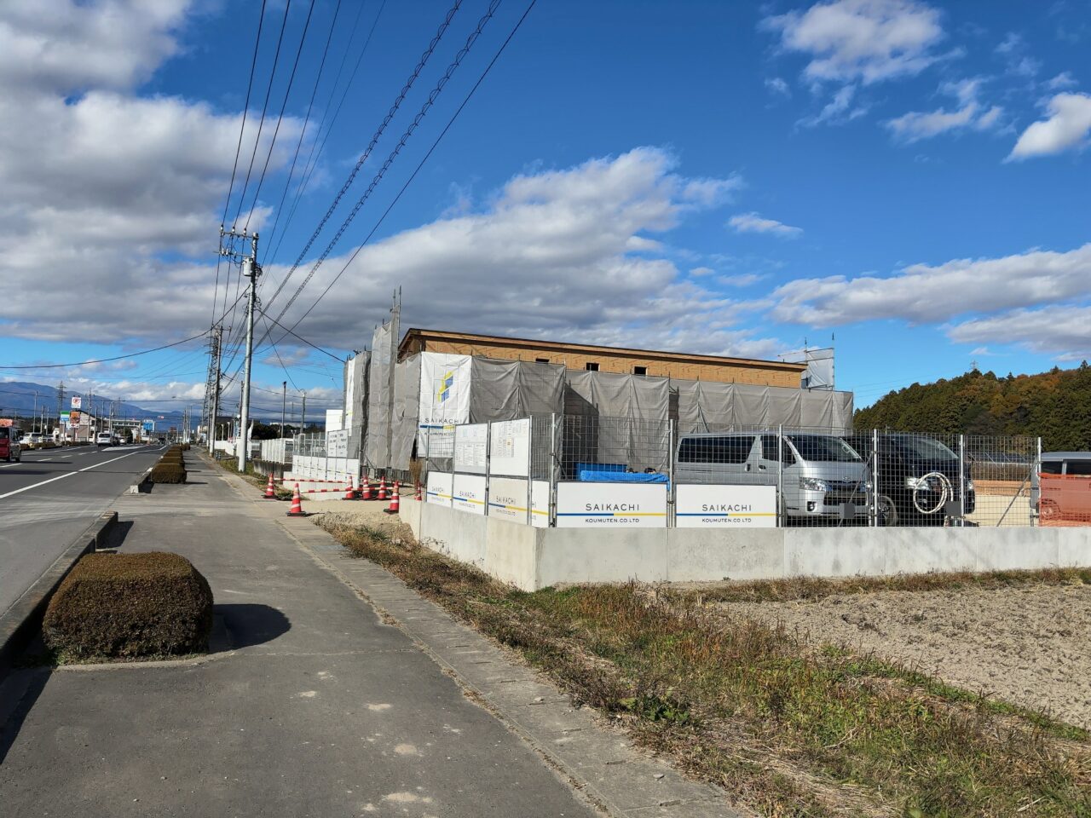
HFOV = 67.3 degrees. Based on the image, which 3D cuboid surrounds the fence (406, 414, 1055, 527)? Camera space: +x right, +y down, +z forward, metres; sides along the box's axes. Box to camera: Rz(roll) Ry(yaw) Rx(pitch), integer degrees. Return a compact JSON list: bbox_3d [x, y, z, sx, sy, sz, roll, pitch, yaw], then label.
[{"bbox_3d":[3.177,1.278,15.676,9.620,1.680,6.250,3,-4,-21],"label":"fence"}]

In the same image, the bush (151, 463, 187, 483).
[{"bbox_3d":[-14.755,2.541,32.166,1.220,0.670,1.500,3,-4,-24],"label":"bush"}]

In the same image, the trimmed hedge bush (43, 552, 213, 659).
[{"bbox_3d":[-3.247,1.506,6.523,1.100,0.540,1.450,3,-4,-24],"label":"trimmed hedge bush"}]

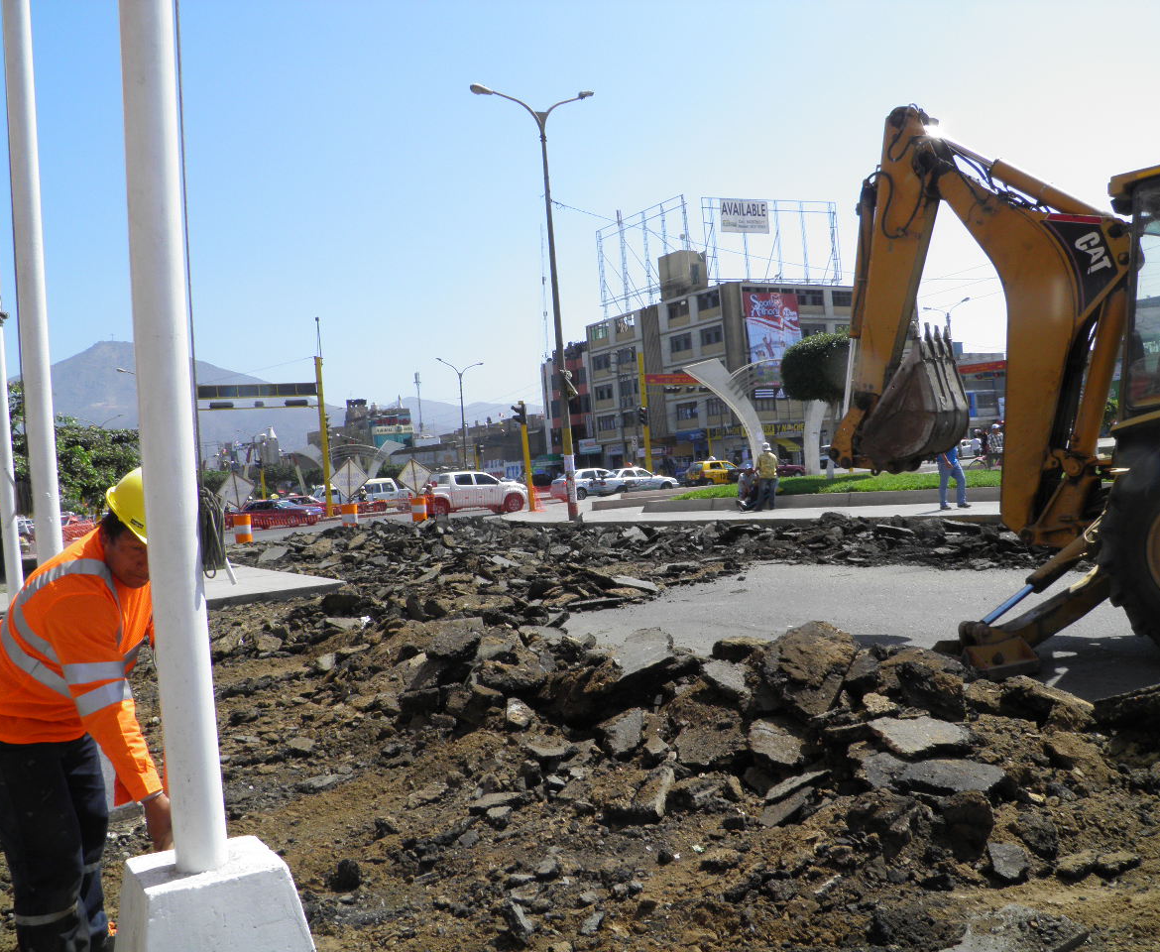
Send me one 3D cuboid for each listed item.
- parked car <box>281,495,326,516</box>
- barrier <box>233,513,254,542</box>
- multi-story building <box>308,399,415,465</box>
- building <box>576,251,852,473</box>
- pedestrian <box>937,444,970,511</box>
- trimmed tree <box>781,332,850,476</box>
[{"bbox_3d":[-14.871,1.702,54.503,1.660,1.420,4.200,-5,0,-33],"label":"parked car"},{"bbox_3d":[-11.264,1.749,34.405,0.580,0.960,0.580,-5,0,-10],"label":"barrier"},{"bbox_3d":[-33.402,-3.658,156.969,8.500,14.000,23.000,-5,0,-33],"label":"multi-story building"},{"bbox_3d":[13.854,-9.138,93.302,17.000,18.000,20.800,-5,0,-33],"label":"building"},{"bbox_3d":[7.907,-0.202,21.803,0.620,1.700,0.500,-5,0,12],"label":"pedestrian"},{"bbox_3d":[8.278,-2.231,34.492,3.100,4.750,3.100,-5,0,0],"label":"trimmed tree"}]

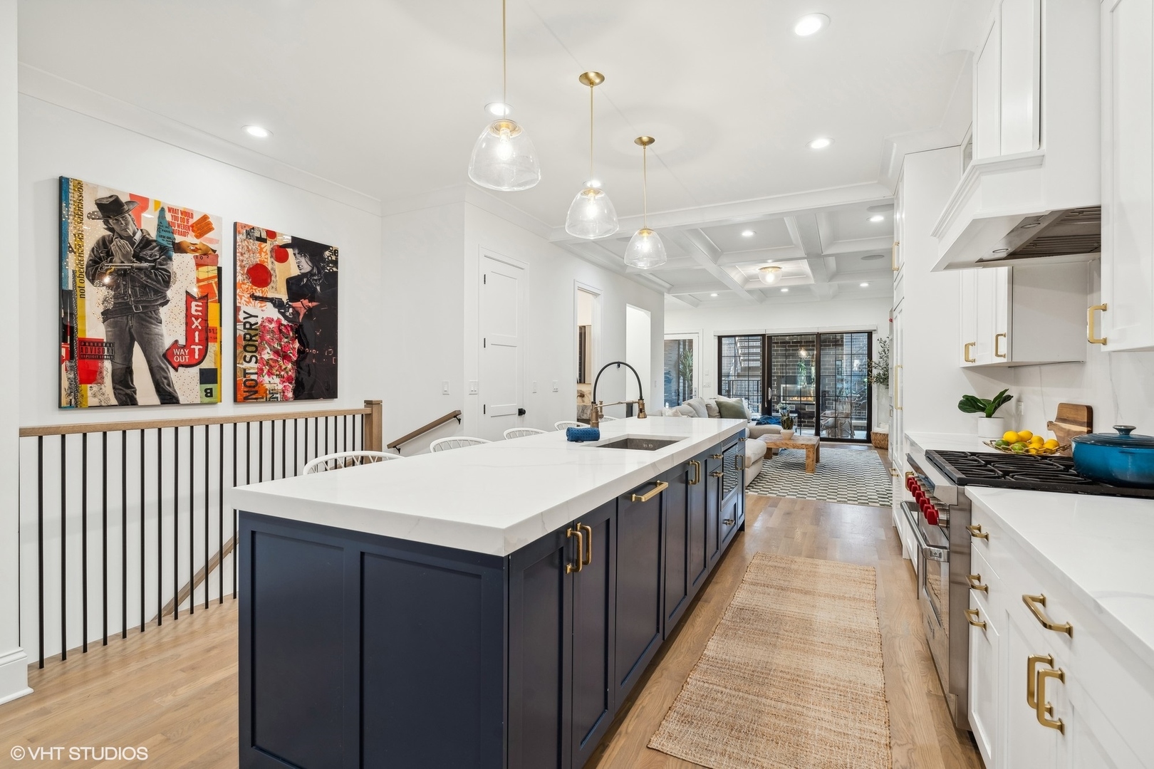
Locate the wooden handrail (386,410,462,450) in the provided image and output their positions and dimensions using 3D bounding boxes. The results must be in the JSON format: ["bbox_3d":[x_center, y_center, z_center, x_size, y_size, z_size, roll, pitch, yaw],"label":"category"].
[{"bbox_3d":[-1.442,0.424,4.782,0.931,0.060,0.060,-24,-10,25],"label":"wooden handrail"}]

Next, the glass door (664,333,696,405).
[{"bbox_3d":[2.232,0.013,11.393,0.890,2.220,0.050,0,1,27],"label":"glass door"}]

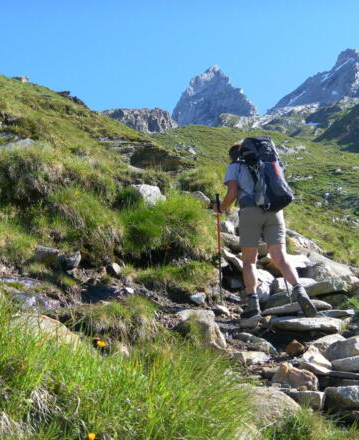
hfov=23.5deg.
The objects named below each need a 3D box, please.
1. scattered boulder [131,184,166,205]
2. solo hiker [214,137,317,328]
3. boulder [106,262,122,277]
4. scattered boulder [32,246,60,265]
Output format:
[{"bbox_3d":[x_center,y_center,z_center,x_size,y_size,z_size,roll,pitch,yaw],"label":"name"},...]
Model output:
[{"bbox_3d":[-0.358,-0.283,10.000,0.410,0.250,0.340,0,-1,0],"label":"scattered boulder"},{"bbox_3d":[0.775,0.085,7.700,0.660,1.620,0.850,1,-1,-34],"label":"solo hiker"},{"bbox_3d":[-0.631,0.481,8.400,0.150,0.130,0.140,0,-1,0],"label":"boulder"},{"bbox_3d":[-1.292,0.345,8.400,0.260,0.170,0.220,0,-1,0],"label":"scattered boulder"}]

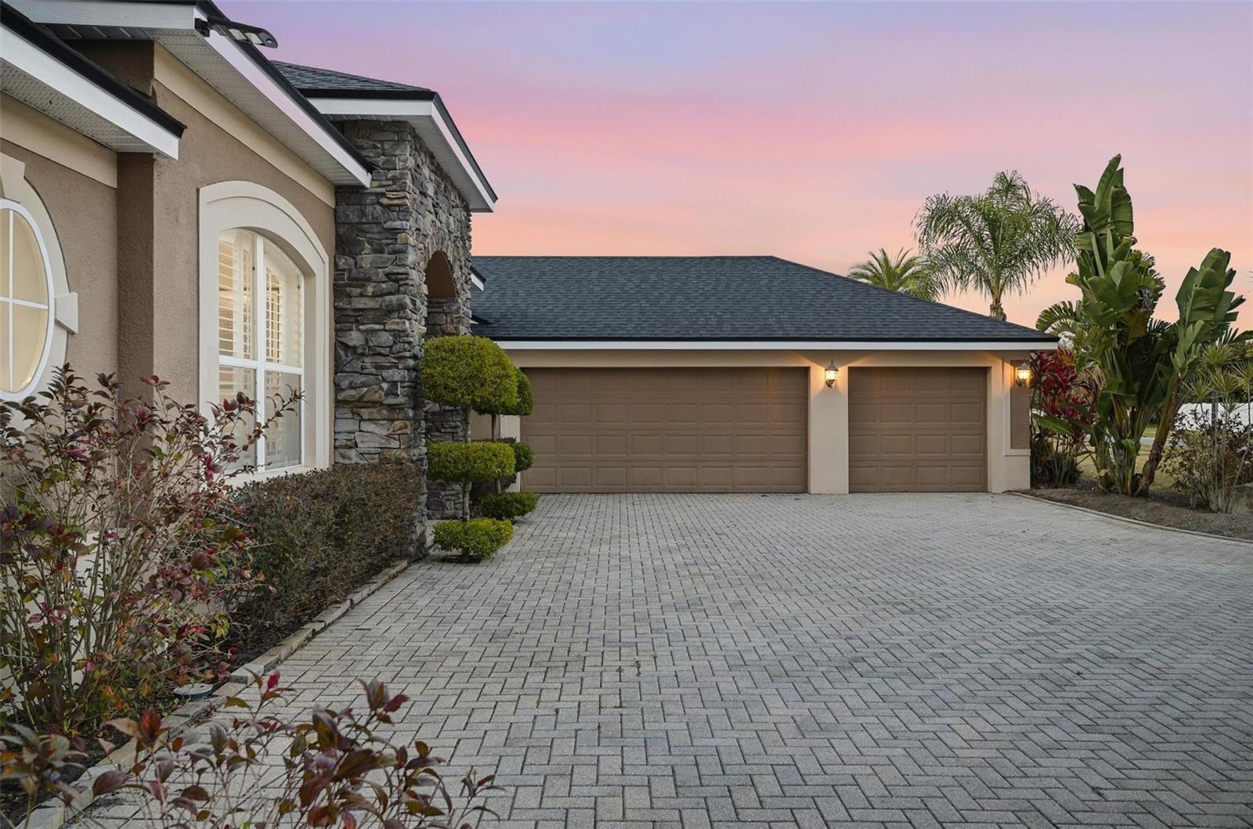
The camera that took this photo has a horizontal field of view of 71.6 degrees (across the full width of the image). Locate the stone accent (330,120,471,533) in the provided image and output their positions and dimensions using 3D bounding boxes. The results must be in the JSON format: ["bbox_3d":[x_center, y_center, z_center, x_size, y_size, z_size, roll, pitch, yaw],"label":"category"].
[{"bbox_3d":[-2.430,-0.760,10.000,0.880,4.280,3.100,0,0,0],"label":"stone accent"}]

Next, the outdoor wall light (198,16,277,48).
[{"bbox_3d":[-2.310,-2.280,5.170,0.460,0.180,0.200,0,0,0],"label":"outdoor wall light"}]

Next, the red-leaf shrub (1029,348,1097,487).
[{"bbox_3d":[7.660,0.060,15.300,1.250,2.450,1.200,0,0,0],"label":"red-leaf shrub"}]

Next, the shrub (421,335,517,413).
[{"bbox_3d":[-1.510,-0.390,8.350,0.910,0.730,0.880,0,0,0],"label":"shrub"}]

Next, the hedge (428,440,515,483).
[{"bbox_3d":[-1.500,0.450,8.350,0.830,0.390,0.800,0,0,0],"label":"hedge"}]

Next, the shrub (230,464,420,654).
[{"bbox_3d":[-2.430,0.935,7.050,0.840,0.930,2.750,0,0,0],"label":"shrub"}]

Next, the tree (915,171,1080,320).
[{"bbox_3d":[10.250,-2.750,24.000,4.500,8.000,4.400,0,0,0],"label":"tree"}]

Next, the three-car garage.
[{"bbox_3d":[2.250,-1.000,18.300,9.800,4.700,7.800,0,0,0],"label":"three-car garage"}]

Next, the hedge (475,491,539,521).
[{"bbox_3d":[-1.560,1.190,11.100,0.840,0.350,0.820,0,0,0],"label":"hedge"}]

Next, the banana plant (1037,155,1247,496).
[{"bbox_3d":[8.250,-1.430,13.950,3.100,5.350,2.700,0,0,0],"label":"banana plant"}]

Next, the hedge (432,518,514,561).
[{"bbox_3d":[-1.490,1.210,8.420,0.780,0.390,0.740,0,0,0],"label":"hedge"}]

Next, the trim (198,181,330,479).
[{"bbox_3d":[-2.890,-0.600,6.980,0.200,2.420,2.470,0,0,0],"label":"trim"}]

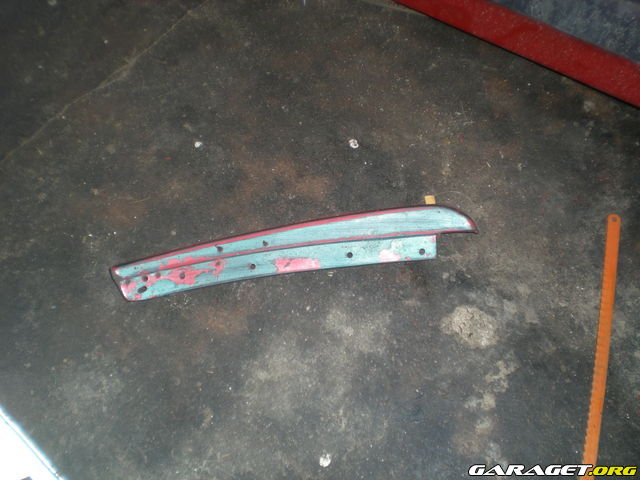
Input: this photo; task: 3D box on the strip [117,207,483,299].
[{"bbox_3d":[-0.025,0.009,0.684,0.360,0.022,0.056,-8,77,-2],"label":"strip"}]

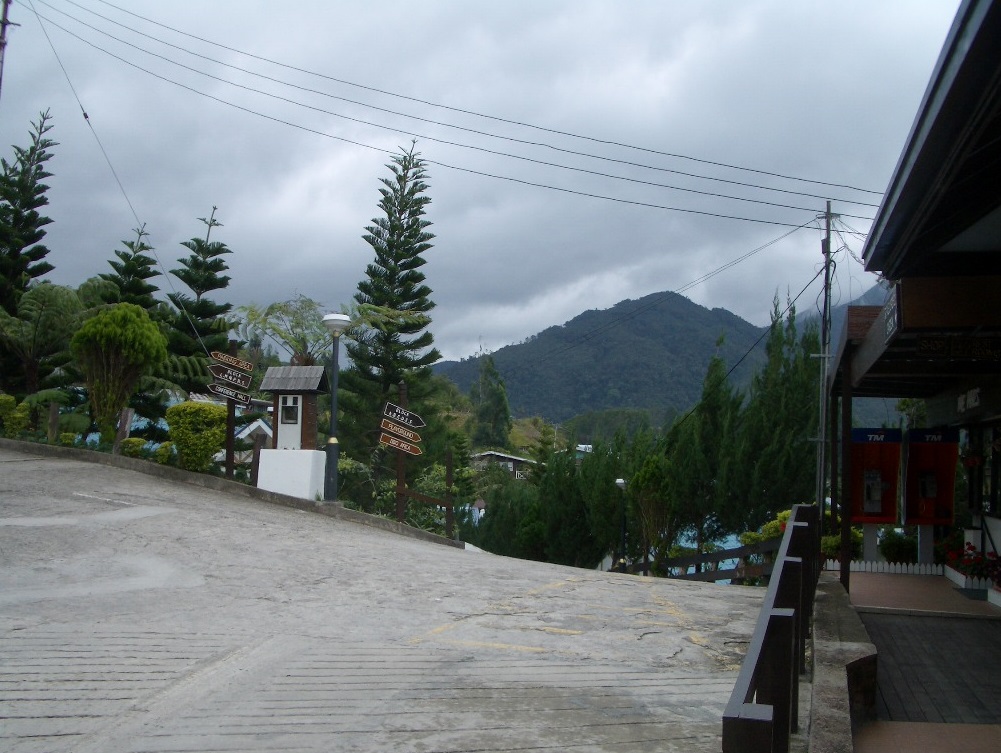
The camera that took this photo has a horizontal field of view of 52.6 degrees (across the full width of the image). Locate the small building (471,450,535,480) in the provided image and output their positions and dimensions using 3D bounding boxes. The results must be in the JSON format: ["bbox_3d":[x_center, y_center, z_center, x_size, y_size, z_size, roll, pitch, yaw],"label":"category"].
[{"bbox_3d":[0.651,9.988,110.000,7.500,4.000,7.000,1,-2,-11],"label":"small building"}]

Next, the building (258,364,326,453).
[{"bbox_3d":[-3.228,0.507,15.800,0.920,1.300,0.680,1,-2,7],"label":"building"}]

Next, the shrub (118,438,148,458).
[{"bbox_3d":[-6.066,1.195,16.700,0.470,0.350,0.440,1,-2,0],"label":"shrub"}]

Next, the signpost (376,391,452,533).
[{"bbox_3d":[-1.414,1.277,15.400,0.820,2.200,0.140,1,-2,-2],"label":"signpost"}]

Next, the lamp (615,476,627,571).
[{"bbox_3d":[2.938,3.861,24.300,0.420,2.900,0.420,1,-2,0],"label":"lamp"}]

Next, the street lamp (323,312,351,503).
[{"bbox_3d":[-2.532,0.474,15.500,0.430,2.920,0.430,1,-2,0],"label":"street lamp"}]

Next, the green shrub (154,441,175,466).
[{"bbox_3d":[-5.439,1.246,16.400,0.340,0.420,0.340,1,-2,0],"label":"green shrub"}]

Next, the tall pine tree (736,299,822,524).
[{"bbox_3d":[6.585,1.208,24.000,2.100,6.300,2.100,1,-2,0],"label":"tall pine tree"}]

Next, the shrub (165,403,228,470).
[{"bbox_3d":[-4.907,0.981,16.300,1.000,1.120,0.950,1,-2,0],"label":"shrub"}]

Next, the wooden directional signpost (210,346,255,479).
[{"bbox_3d":[-4.187,0.538,15.800,0.700,2.100,0.130,1,-2,-3],"label":"wooden directional signpost"}]

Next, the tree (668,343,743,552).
[{"bbox_3d":[4.755,1.879,23.500,1.750,5.400,1.750,1,-2,0],"label":"tree"}]

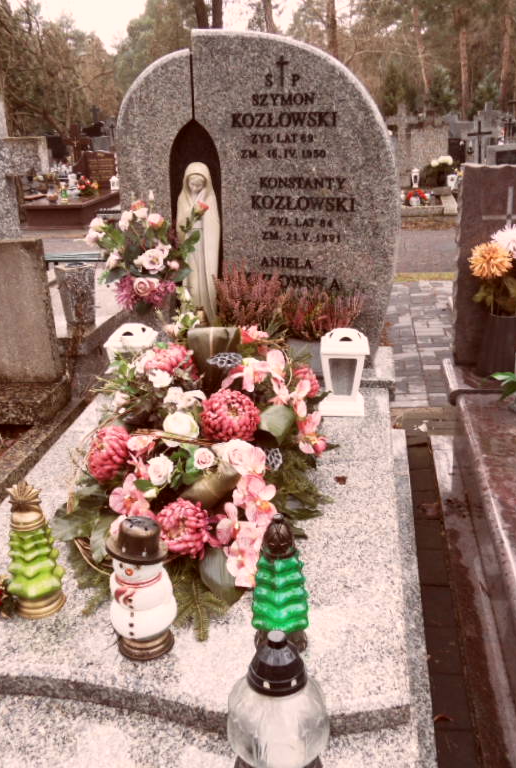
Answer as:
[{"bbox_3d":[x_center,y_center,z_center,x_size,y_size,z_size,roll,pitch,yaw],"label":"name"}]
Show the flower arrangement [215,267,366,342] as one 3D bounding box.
[{"bbox_3d":[0.087,-0.211,2.209,0.450,0.260,0.190,1,21,9],"label":"flower arrangement"}]

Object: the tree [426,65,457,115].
[{"bbox_3d":[6.466,-10.261,25.017,1.150,1.900,1.150,2,24,5],"label":"tree"}]

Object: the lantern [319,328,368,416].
[{"bbox_3d":[0.269,-0.050,2.237,0.155,0.270,0.155,0,24,2],"label":"lantern"}]

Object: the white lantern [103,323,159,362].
[{"bbox_3d":[-0.409,-0.077,2.320,0.155,0.270,0.155,2,24,7],"label":"white lantern"}]

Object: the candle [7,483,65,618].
[{"bbox_3d":[-0.412,0.296,1.299,0.106,0.250,0.104,1,21,9],"label":"candle"}]

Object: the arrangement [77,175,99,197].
[{"bbox_3d":[-2.281,-2.656,9.500,0.290,0.290,0.270,1,21,9],"label":"arrangement"}]

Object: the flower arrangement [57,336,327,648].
[{"bbox_3d":[-0.133,0.189,1.663,0.580,0.340,0.740,2,24,7],"label":"flower arrangement"}]

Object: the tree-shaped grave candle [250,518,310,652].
[{"bbox_3d":[0.041,0.360,1.340,0.105,0.270,0.105,2,24,7],"label":"tree-shaped grave candle"}]

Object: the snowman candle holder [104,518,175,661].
[{"bbox_3d":[-0.195,0.338,1.189,0.108,0.237,0.108,1,21,9],"label":"snowman candle holder"}]

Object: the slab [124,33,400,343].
[{"bbox_3d":[0.001,-0.647,2.614,1.011,1.177,0.120,3,22,9],"label":"slab"}]

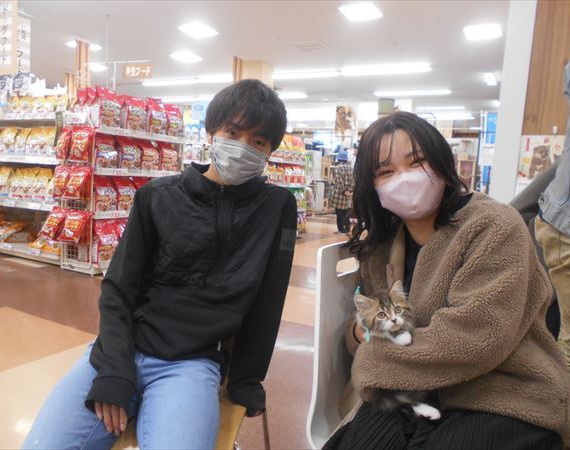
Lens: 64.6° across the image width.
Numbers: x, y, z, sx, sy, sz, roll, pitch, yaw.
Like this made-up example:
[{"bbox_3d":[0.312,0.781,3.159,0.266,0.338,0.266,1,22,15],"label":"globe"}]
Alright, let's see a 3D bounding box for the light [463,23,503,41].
[{"bbox_3d":[3.484,-3.396,7.931,0.620,0.080,0.620,7,7,28],"label":"light"}]

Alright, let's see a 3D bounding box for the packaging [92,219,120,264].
[{"bbox_3d":[-1.788,0.159,4.495,0.120,0.390,0.230,1,5,34],"label":"packaging"}]

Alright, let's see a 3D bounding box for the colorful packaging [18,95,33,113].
[{"bbox_3d":[-2.788,-1.300,4.842,0.165,0.200,0.065,4,-1,14],"label":"colorful packaging"}]

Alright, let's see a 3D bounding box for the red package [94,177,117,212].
[{"bbox_3d":[-1.772,-0.308,4.401,0.115,0.330,0.240,6,7,27],"label":"red package"}]

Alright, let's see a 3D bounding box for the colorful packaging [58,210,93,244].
[{"bbox_3d":[-1.942,0.021,4.201,0.260,0.310,0.110,7,-8,28],"label":"colorful packaging"}]

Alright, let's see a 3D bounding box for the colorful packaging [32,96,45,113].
[{"bbox_3d":[-2.593,-1.260,4.742,0.150,0.185,0.060,4,-1,14],"label":"colorful packaging"}]

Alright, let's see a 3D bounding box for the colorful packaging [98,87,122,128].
[{"bbox_3d":[-1.687,-1.089,4.265,0.110,0.370,0.250,7,7,28],"label":"colorful packaging"}]

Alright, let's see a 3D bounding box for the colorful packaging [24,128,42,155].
[{"bbox_3d":[-2.634,-0.870,4.754,0.220,0.290,0.090,6,7,27],"label":"colorful packaging"}]

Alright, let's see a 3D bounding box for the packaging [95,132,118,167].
[{"bbox_3d":[-1.663,-0.674,4.130,0.120,0.345,0.235,7,7,29],"label":"packaging"}]

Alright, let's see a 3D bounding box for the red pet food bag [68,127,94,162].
[{"bbox_3d":[-1.922,-0.757,4.235,0.220,0.330,0.085,6,-1,24],"label":"red pet food bag"}]

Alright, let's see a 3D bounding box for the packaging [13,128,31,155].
[{"bbox_3d":[-2.796,-0.870,4.797,0.240,0.310,0.110,7,7,28],"label":"packaging"}]

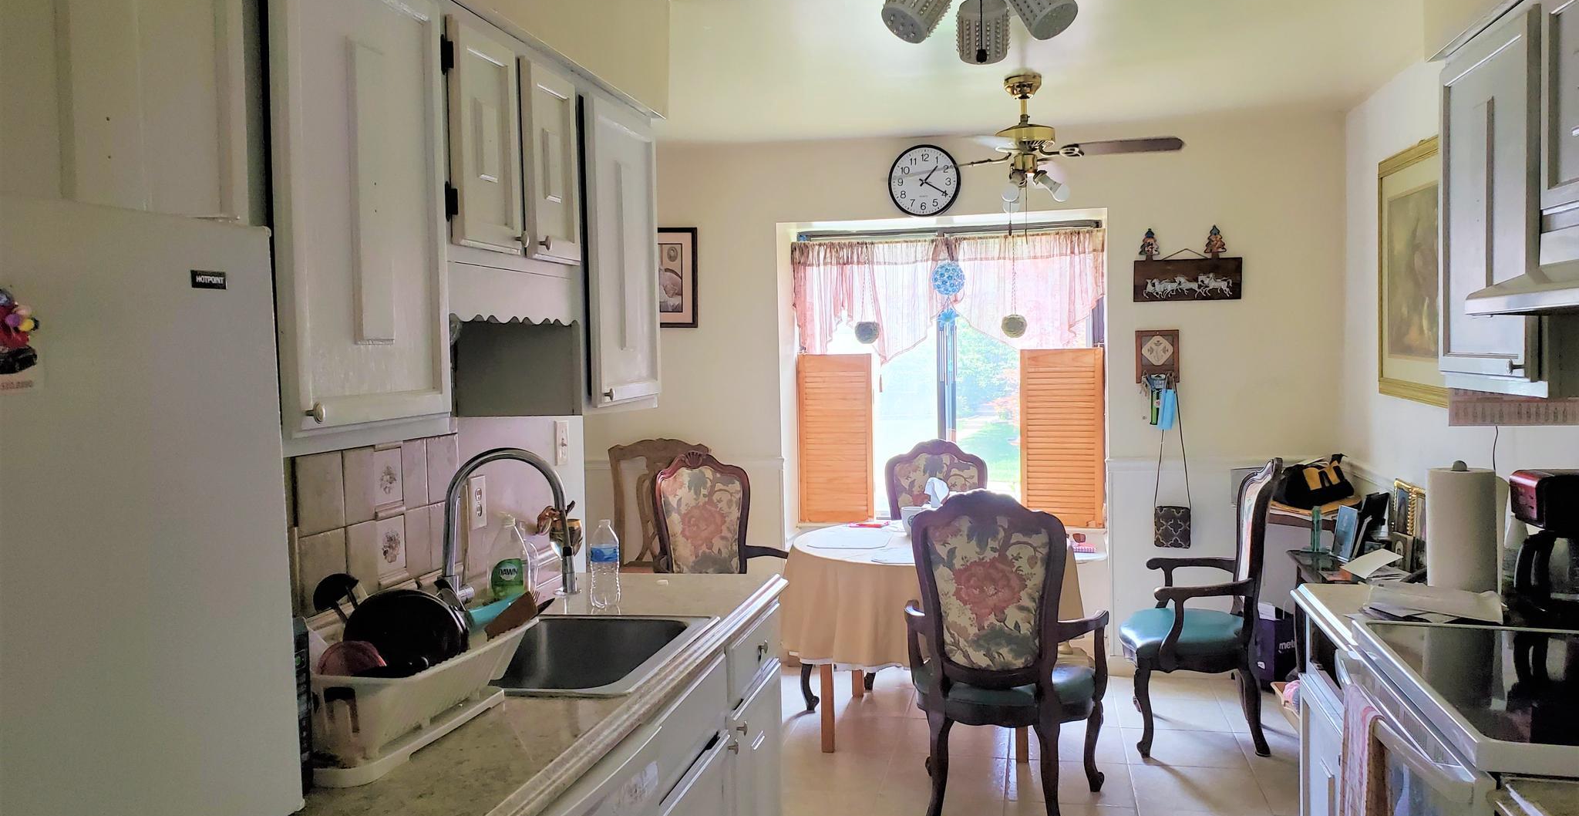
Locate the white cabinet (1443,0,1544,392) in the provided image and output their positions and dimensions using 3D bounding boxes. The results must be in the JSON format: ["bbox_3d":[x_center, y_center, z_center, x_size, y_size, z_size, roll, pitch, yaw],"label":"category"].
[{"bbox_3d":[1.629,-0.410,2.452,0.340,0.744,0.595,-1,3,13],"label":"white cabinet"}]

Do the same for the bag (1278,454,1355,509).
[{"bbox_3d":[2.150,0.298,4.820,0.300,0.230,0.220,-1,3,13],"label":"bag"}]

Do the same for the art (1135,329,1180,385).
[{"bbox_3d":[1.629,-0.223,5.243,0.190,0.247,0.030,-1,3,13],"label":"art"}]

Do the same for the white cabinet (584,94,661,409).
[{"bbox_3d":[-0.555,-0.359,2.953,0.328,0.738,0.475,-1,3,13],"label":"white cabinet"}]

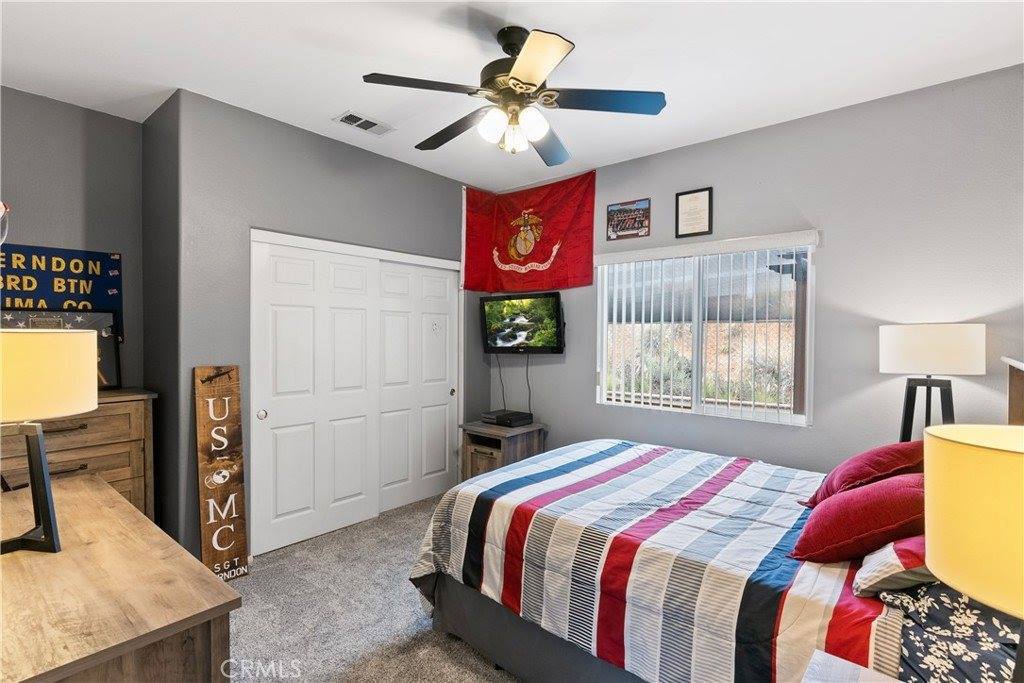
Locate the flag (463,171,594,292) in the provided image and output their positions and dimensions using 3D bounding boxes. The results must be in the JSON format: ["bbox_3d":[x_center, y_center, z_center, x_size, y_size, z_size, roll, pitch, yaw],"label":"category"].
[{"bbox_3d":[0.113,-0.926,4.132,1.110,0.920,0.410,1,1,33],"label":"flag"}]

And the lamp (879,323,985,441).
[{"bbox_3d":[2.095,0.239,2.430,0.400,0.650,0.400,1,1,40],"label":"lamp"}]

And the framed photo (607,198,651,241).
[{"bbox_3d":[0.892,-0.934,3.727,0.358,0.280,0.020,1,1,40],"label":"framed photo"}]

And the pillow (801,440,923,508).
[{"bbox_3d":[1.505,0.562,2.079,0.450,0.170,0.450,0,-33,-50],"label":"pillow"}]

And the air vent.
[{"bbox_3d":[-0.948,-1.393,3.137,0.217,0.020,0.360,1,1,40],"label":"air vent"}]

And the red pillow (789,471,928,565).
[{"bbox_3d":[1.180,0.567,1.581,0.450,0.170,0.450,-38,-24,34],"label":"red pillow"}]

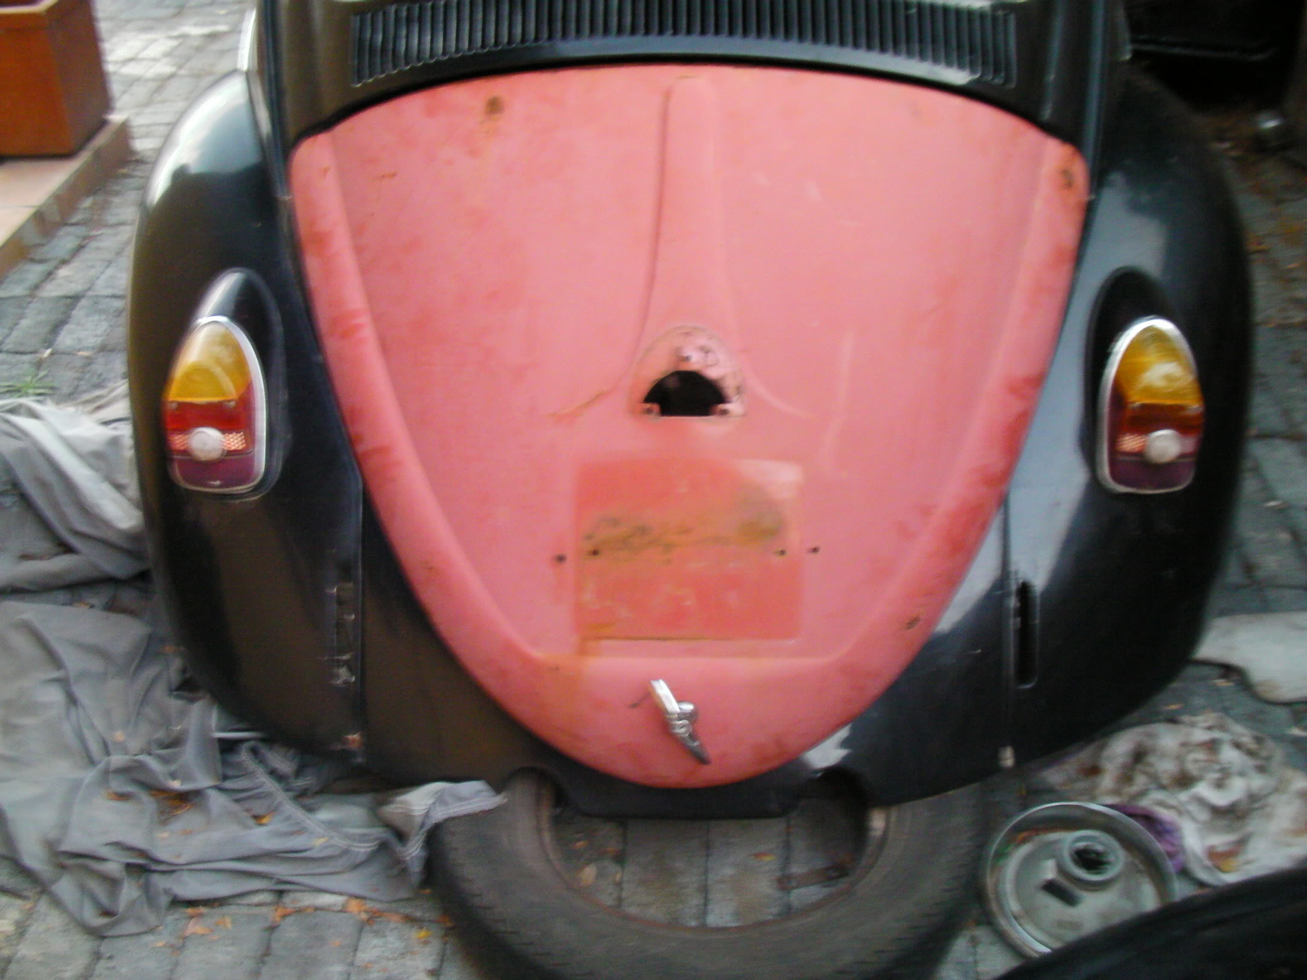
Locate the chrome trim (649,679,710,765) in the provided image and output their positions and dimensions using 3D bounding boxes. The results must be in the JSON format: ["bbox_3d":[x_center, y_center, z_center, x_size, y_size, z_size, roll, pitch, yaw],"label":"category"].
[{"bbox_3d":[0.027,0.234,1.450,0.030,0.102,0.040,-26,20,12],"label":"chrome trim"}]

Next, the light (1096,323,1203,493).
[{"bbox_3d":[0.529,-0.092,1.535,0.106,0.190,0.050,-2,20,-2],"label":"light"}]

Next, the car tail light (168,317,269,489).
[{"bbox_3d":[-0.466,-0.092,1.535,0.106,0.190,0.050,3,20,4],"label":"car tail light"}]

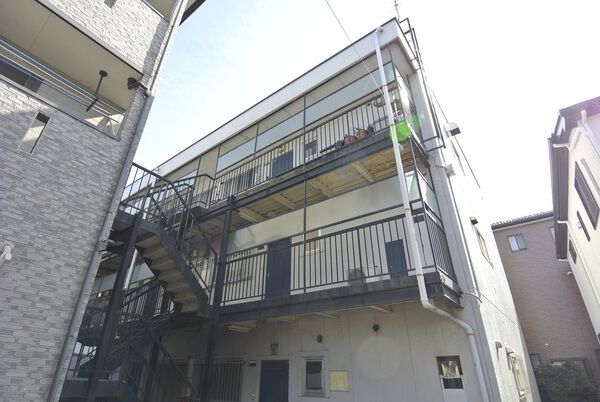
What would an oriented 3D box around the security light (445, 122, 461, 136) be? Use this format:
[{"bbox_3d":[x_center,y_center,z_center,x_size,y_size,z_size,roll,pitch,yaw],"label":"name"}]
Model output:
[{"bbox_3d":[4.479,-2.132,8.800,0.340,0.294,0.294,-20,-35,32],"label":"security light"}]

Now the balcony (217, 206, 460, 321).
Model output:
[{"bbox_3d":[0.449,1.654,6.184,4.830,1.389,1.270,-20,-35,32],"label":"balcony"}]

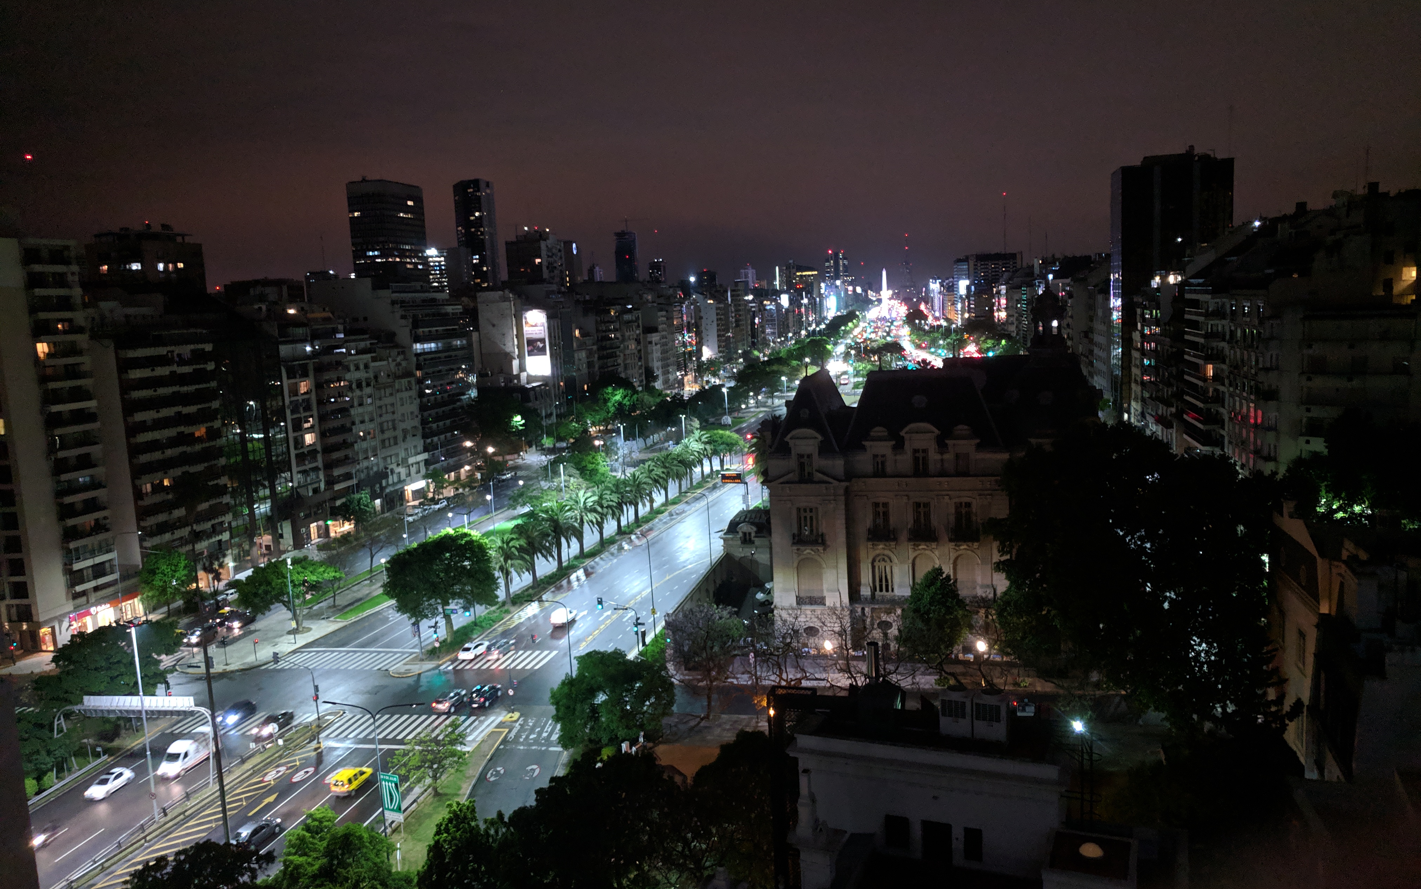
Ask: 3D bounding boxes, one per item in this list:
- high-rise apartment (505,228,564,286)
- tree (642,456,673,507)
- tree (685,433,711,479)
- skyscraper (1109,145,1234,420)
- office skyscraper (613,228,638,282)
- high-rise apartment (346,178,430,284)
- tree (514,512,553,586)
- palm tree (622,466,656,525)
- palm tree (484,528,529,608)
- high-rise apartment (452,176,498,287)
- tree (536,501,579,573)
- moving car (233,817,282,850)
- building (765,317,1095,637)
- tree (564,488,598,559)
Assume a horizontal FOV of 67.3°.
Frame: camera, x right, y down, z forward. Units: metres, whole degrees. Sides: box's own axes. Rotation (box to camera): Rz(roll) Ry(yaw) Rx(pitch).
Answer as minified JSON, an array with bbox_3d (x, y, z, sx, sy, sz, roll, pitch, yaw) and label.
[{"bbox_3d":[-77.732,-61.906,490.026,18.000,67.280,27.000,-1,8,14],"label":"high-rise apartment"},{"bbox_3d":[-8.706,6.733,200.517,5.800,9.850,5.800,-1,8,16],"label":"tree"},{"bbox_3d":[-1.903,2.602,226.750,5.600,10.510,5.600,-1,8,16],"label":"tree"},{"bbox_3d":[92.934,-27.019,216.304,20.500,62.000,14.500,-1,8,12],"label":"skyscraper"},{"bbox_3d":[-83.384,-166.868,1104.561,20.000,104.600,18.000,-1,8,14],"label":"office skyscraper"},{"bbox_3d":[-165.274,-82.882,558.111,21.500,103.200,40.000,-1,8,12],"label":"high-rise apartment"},{"bbox_3d":[-25.216,15.046,151.555,6.000,10.240,6.000,-1,8,14],"label":"tree"},{"bbox_3d":[-13.279,9.300,190.337,6.000,9.910,6.000,-1,8,14],"label":"palm tree"},{"bbox_3d":[-26.387,15.872,137.896,5.900,9.860,5.900,-1,8,16],"label":"palm tree"},{"bbox_3d":[-171.073,-132.269,801.990,25.000,128.780,25.000,-1,8,14],"label":"high-rise apartment"},{"bbox_3d":[-22.724,13.714,159.095,6.400,10.580,6.400,-1,8,14],"label":"tree"},{"bbox_3d":[-33.579,28.657,79.031,1.780,1.460,4.300,-1,8,13],"label":"moving car"},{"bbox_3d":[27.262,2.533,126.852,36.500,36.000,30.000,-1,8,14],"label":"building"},{"bbox_3d":[-20.416,12.345,167.536,5.700,10.780,5.700,-1,8,14],"label":"tree"}]

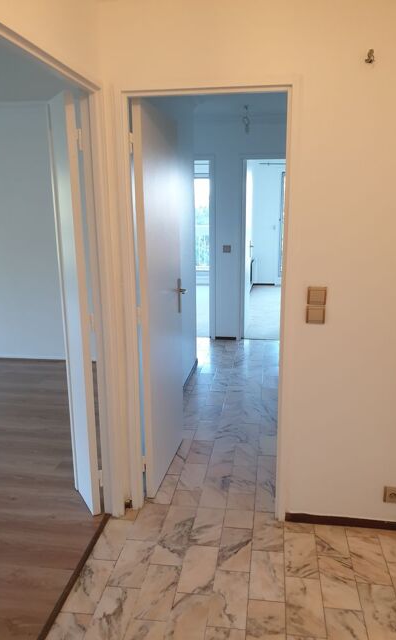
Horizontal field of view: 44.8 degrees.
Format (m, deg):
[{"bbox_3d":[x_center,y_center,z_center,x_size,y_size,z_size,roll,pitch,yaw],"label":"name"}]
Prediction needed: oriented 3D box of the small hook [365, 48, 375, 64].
[{"bbox_3d":[0.694,-1.065,1.944,0.036,0.054,0.032,1,13,9],"label":"small hook"}]

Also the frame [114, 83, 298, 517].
[{"bbox_3d":[0.046,-0.012,2.340,0.812,2.100,0.090,1,13,9],"label":"frame"}]

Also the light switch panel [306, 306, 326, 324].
[{"bbox_3d":[0.542,-0.024,2.211,0.082,0.080,0.016,1,13,9],"label":"light switch panel"}]

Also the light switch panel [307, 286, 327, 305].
[{"bbox_3d":[0.543,-0.108,2.192,0.082,0.080,0.016,1,13,9],"label":"light switch panel"}]

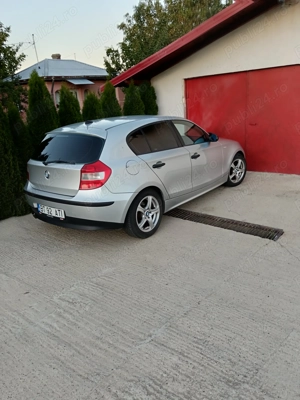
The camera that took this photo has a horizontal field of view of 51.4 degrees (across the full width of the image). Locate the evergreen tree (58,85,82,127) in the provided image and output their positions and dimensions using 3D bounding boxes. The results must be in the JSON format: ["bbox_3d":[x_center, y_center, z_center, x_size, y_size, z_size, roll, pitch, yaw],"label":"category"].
[{"bbox_3d":[-1.550,-1.205,6.339,0.640,2.117,0.640,8,20,38],"label":"evergreen tree"}]

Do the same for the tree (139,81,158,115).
[{"bbox_3d":[0.003,-1.921,8.210,0.620,2.206,0.620,8,20,38],"label":"tree"}]

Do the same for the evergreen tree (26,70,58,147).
[{"bbox_3d":[-1.920,-1.169,5.870,0.720,2.365,0.720,8,20,38],"label":"evergreen tree"}]

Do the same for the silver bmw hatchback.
[{"bbox_3d":[0.078,-0.653,5.171,1.790,1.430,4.230,8,20,38],"label":"silver bmw hatchback"}]

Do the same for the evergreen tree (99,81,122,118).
[{"bbox_3d":[-0.808,-1.572,7.229,0.640,2.209,0.640,8,20,38],"label":"evergreen tree"}]

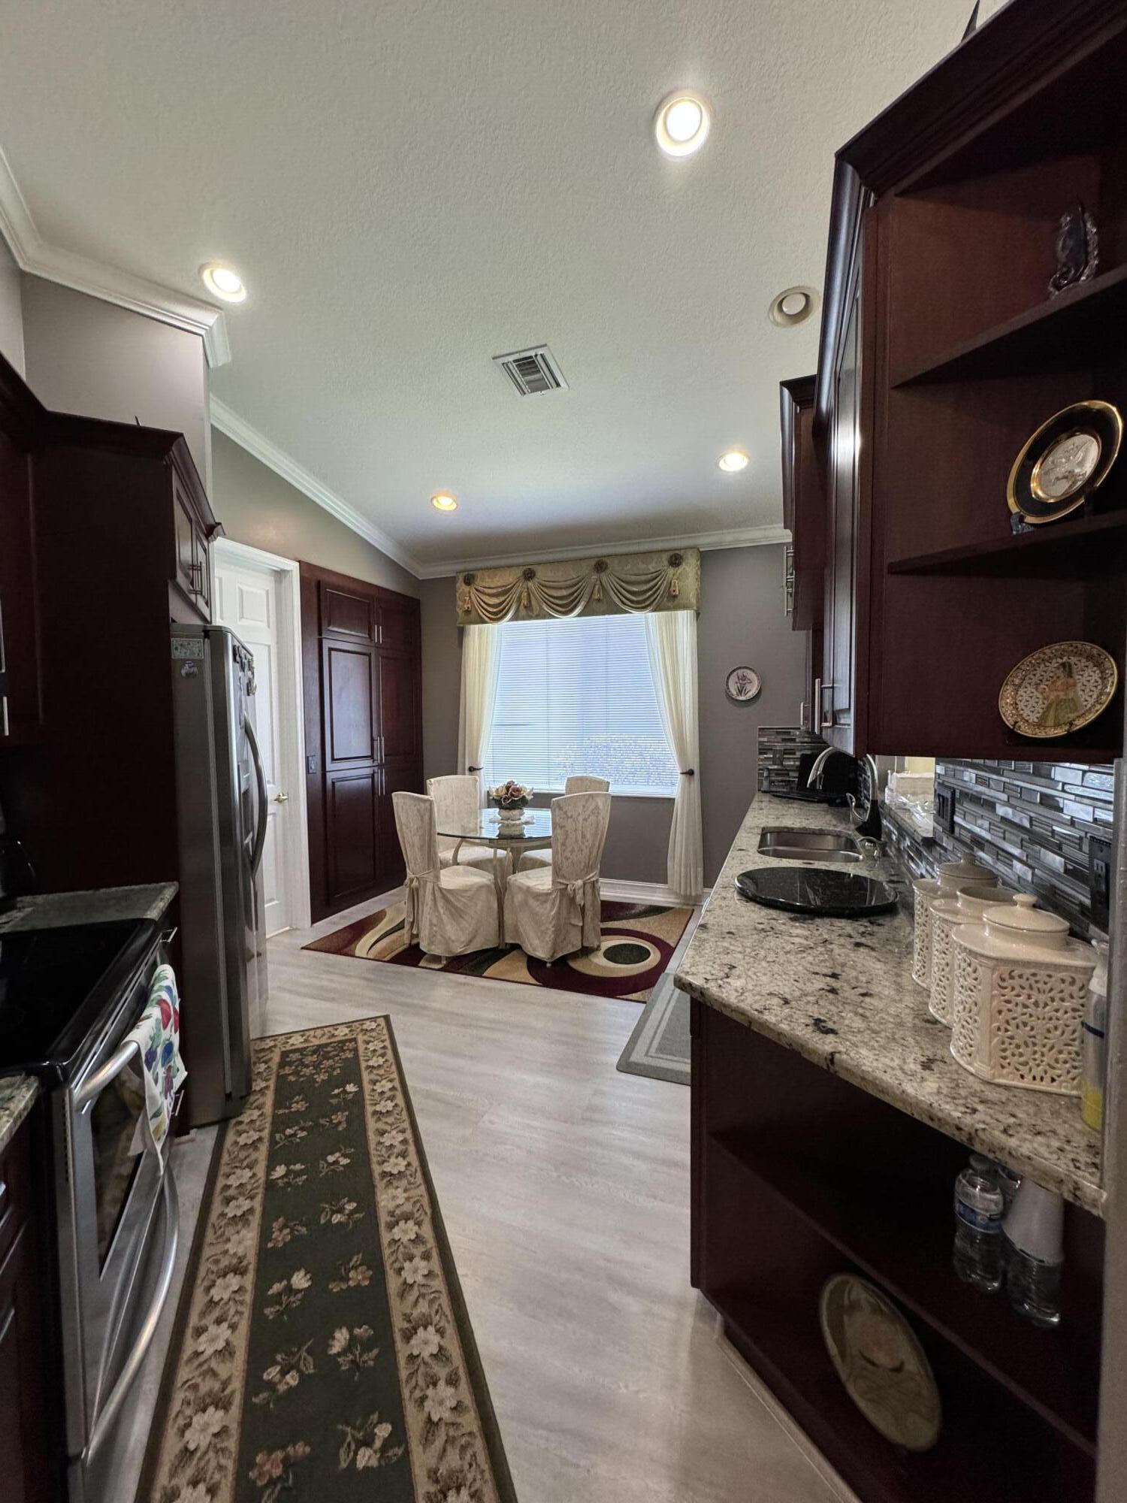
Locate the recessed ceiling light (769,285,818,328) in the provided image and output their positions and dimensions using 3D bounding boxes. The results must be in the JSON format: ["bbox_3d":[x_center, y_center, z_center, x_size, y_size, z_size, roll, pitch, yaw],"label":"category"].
[{"bbox_3d":[1.024,-1.976,2.697,0.200,0.050,0.200,1,-9,21],"label":"recessed ceiling light"}]

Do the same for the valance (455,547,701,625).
[{"bbox_3d":[0.071,-1.282,4.898,2.020,0.445,0.170,0,3,20],"label":"valance"}]

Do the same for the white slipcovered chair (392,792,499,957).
[{"bbox_3d":[-0.756,0.759,3.939,0.550,1.030,0.460,-3,4,-44],"label":"white slipcovered chair"}]

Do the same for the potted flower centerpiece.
[{"bbox_3d":[-0.364,0.356,4.280,0.285,0.285,0.260,-1,2,0],"label":"potted flower centerpiece"}]

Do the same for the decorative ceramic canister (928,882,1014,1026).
[{"bbox_3d":[0.727,0.348,1.033,0.178,0.216,0.140,0,3,20],"label":"decorative ceramic canister"}]

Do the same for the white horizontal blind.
[{"bbox_3d":[0.085,-0.418,4.992,1.740,1.530,0.060,0,3,20],"label":"white horizontal blind"}]

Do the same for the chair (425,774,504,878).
[{"bbox_3d":[-0.726,0.724,4.697,0.460,1.030,0.550,-2,3,-35],"label":"chair"}]

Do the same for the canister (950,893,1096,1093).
[{"bbox_3d":[0.712,0.357,0.944,0.178,0.270,0.170,1,3,21],"label":"canister"}]

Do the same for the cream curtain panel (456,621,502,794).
[{"bbox_3d":[-0.744,0.004,5.481,0.480,2.340,0.130,1,3,21],"label":"cream curtain panel"}]

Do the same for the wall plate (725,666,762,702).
[{"bbox_3d":[1.399,-0.522,4.716,0.270,0.270,0.030,1,3,21],"label":"wall plate"}]

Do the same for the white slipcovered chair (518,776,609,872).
[{"bbox_3d":[-0.012,0.730,4.489,0.540,1.010,0.460,-3,3,-43],"label":"white slipcovered chair"}]

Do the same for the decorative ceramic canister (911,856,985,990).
[{"bbox_3d":[0.776,0.325,1.169,0.178,0.250,0.140,0,3,20],"label":"decorative ceramic canister"}]

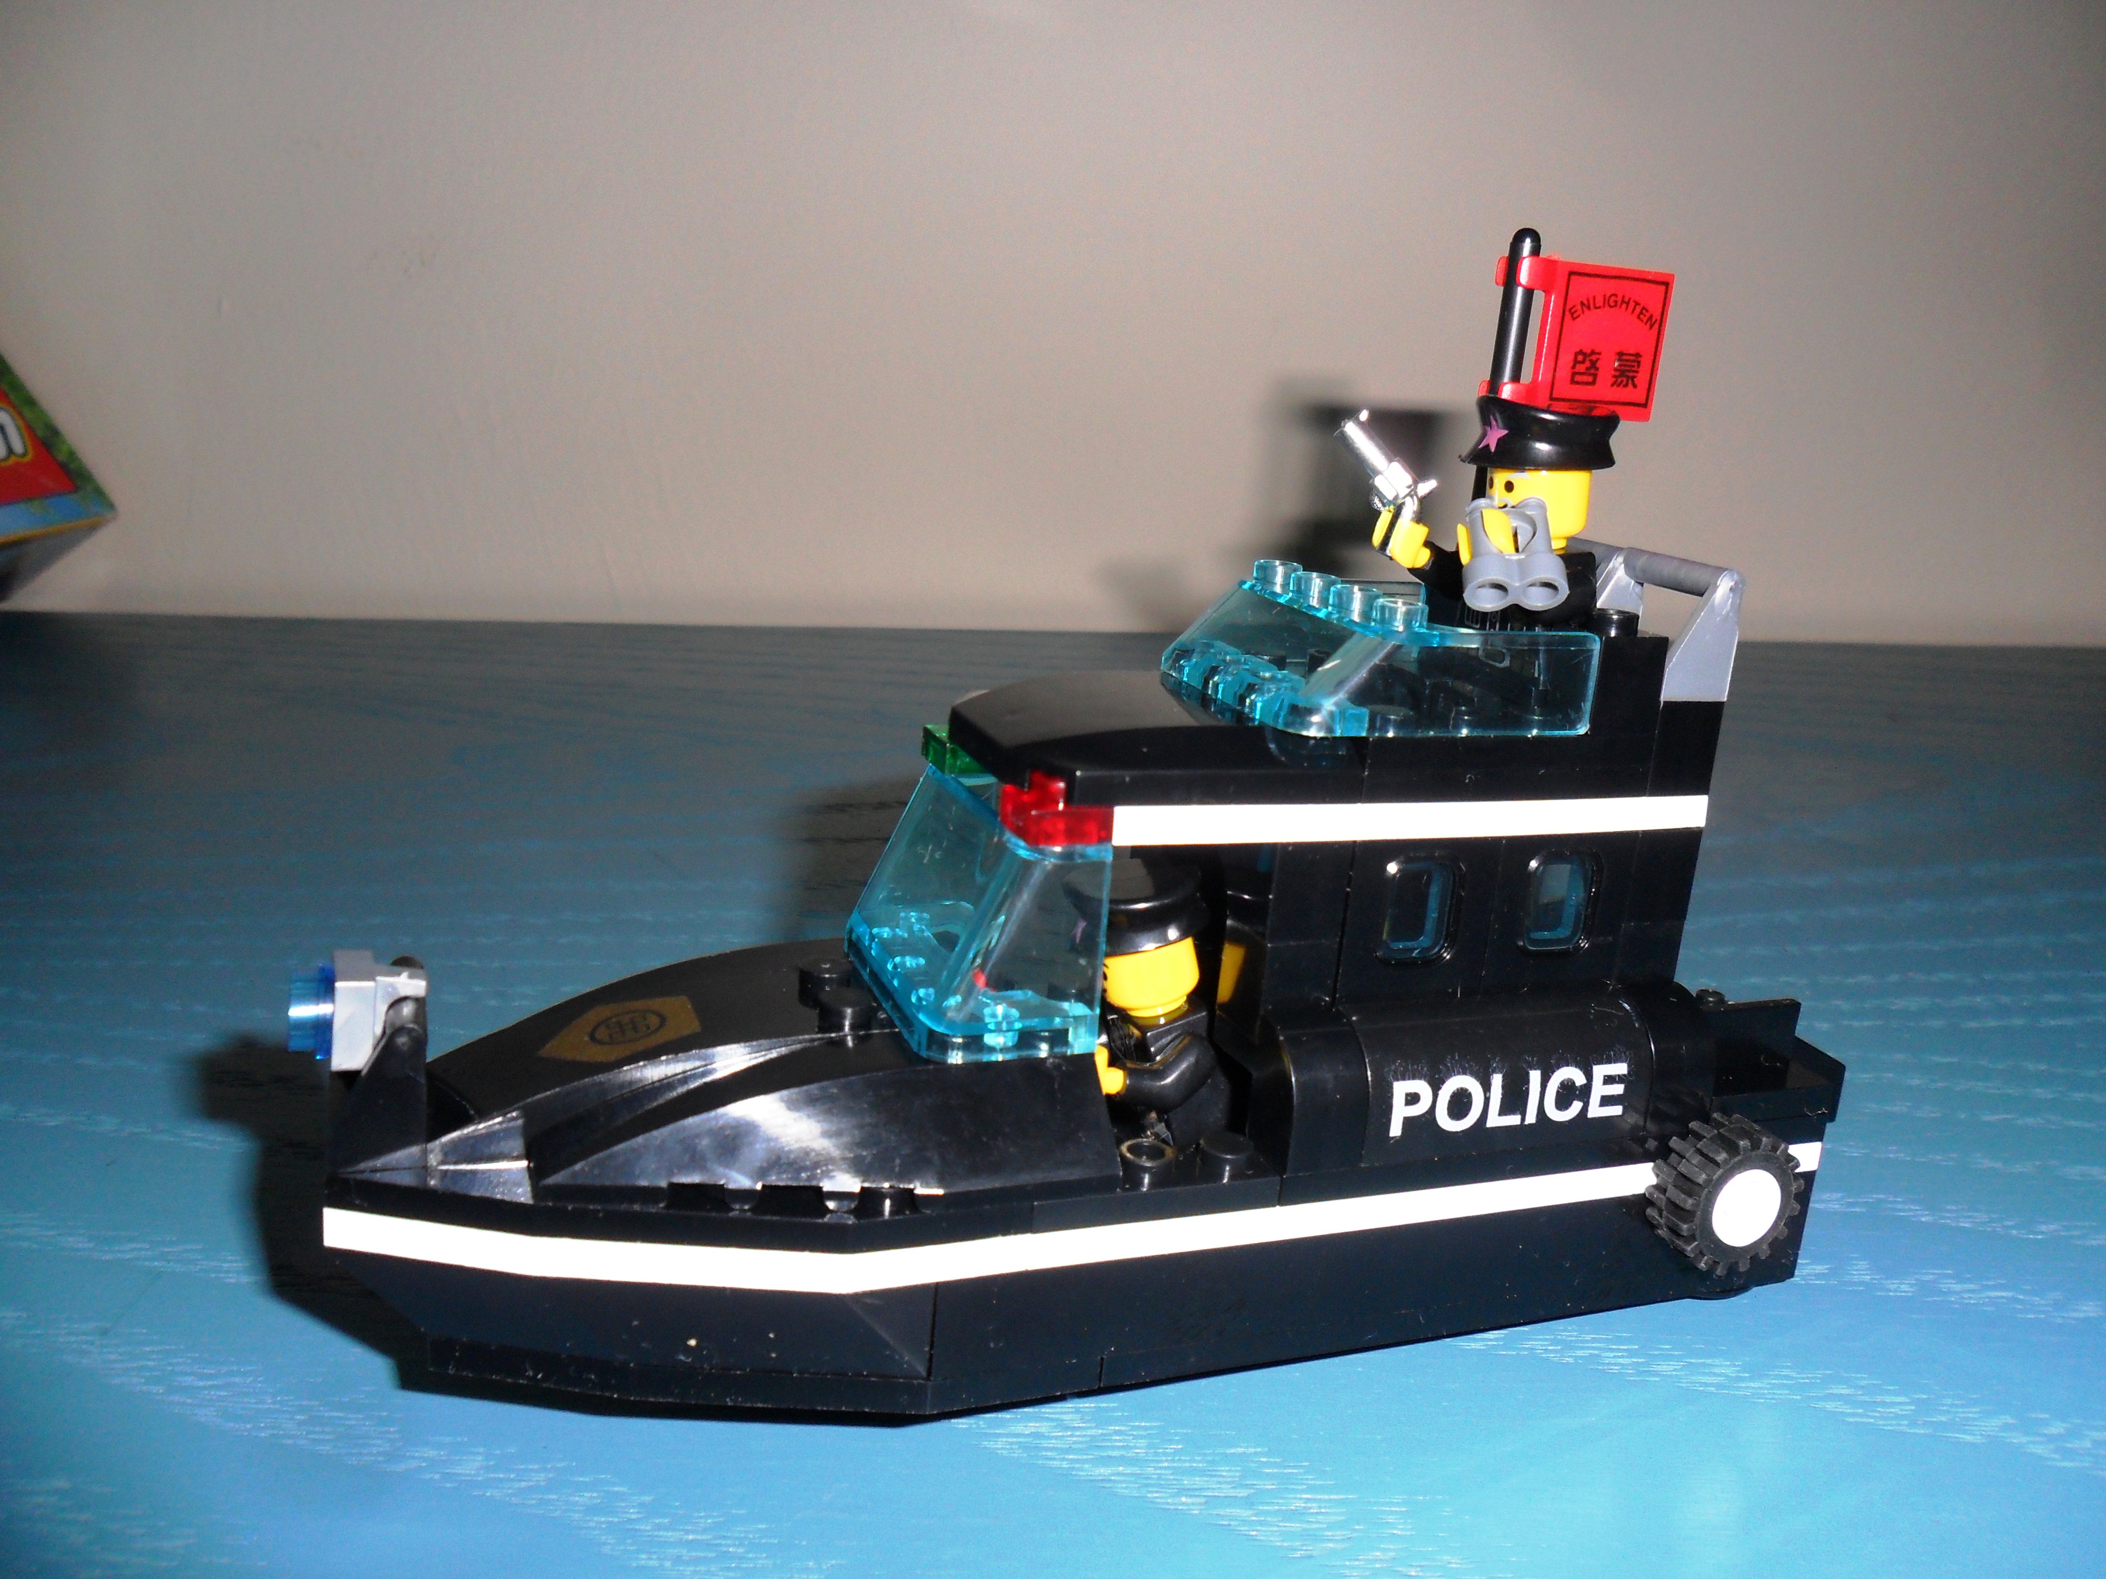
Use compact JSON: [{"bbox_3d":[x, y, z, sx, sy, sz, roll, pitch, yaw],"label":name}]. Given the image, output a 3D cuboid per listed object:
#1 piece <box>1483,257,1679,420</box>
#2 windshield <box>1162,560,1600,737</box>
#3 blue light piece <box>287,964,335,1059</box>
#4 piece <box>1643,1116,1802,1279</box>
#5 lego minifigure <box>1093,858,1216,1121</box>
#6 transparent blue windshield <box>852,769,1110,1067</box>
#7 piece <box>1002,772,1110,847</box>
[{"bbox_3d":[0.057,-0.048,0.177,0.022,0.016,0.005,-1,16,-21],"label":"piece"},{"bbox_3d":[0.031,-0.015,0.164,0.032,0.011,0.032,-1,16,-21],"label":"windshield"},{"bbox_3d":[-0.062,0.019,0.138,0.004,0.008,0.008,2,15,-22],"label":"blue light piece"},{"bbox_3d":[0.066,0.040,0.162,0.014,0.014,0.006,-1,16,-21],"label":"piece"},{"bbox_3d":[0.007,0.026,0.167,0.018,0.037,0.021,-1,16,-21],"label":"lego minifigure"},{"bbox_3d":[-0.008,0.010,0.156,0.016,0.020,0.032,-1,15,-21],"label":"transparent blue windshield"},{"bbox_3d":[0.000,0.002,0.143,0.008,0.005,0.008,-1,16,-21],"label":"piece"}]

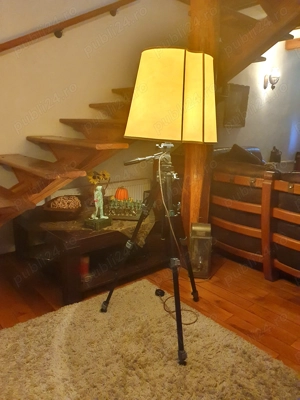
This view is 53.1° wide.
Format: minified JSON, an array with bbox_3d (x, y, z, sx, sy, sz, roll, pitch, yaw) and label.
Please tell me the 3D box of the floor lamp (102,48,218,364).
[{"bbox_3d":[0.074,0.024,1.573,0.656,1.500,0.589,-3,14,-14],"label":"floor lamp"}]

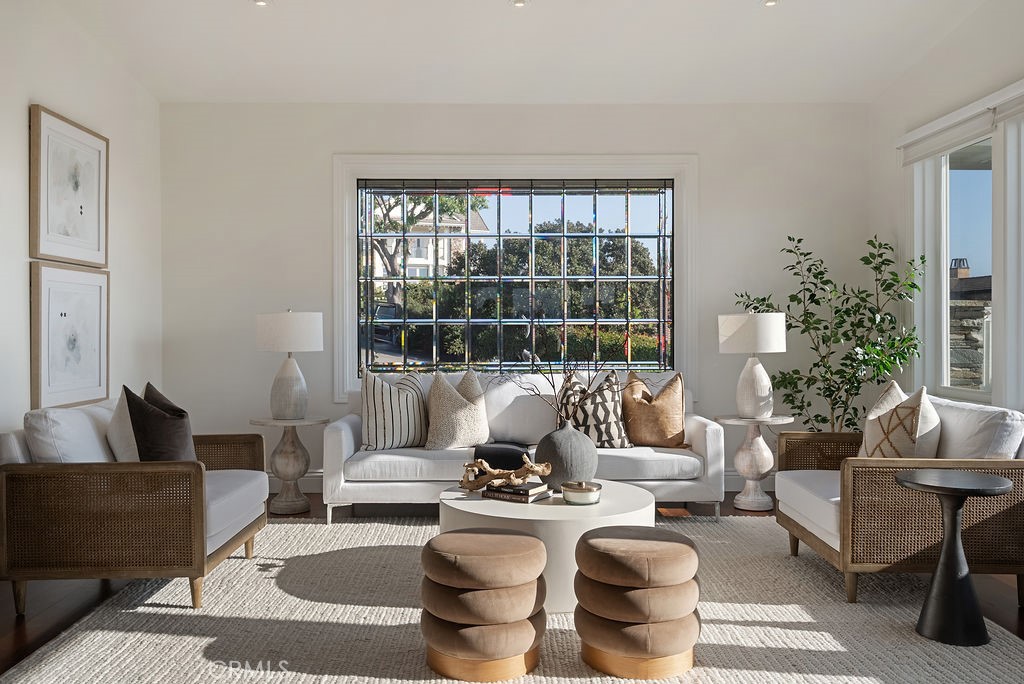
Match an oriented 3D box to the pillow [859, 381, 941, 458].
[{"bbox_3d":[1.848,0.445,3.954,0.200,0.480,0.470,10,0,3],"label":"pillow"}]

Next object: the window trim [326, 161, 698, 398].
[{"bbox_3d":[0.030,-0.468,6.100,2.685,1.824,0.100,0,0,0],"label":"window trim"}]

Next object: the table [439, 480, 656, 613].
[{"bbox_3d":[0.165,0.920,3.882,1.003,0.380,1.003,0,0,-1],"label":"table"}]

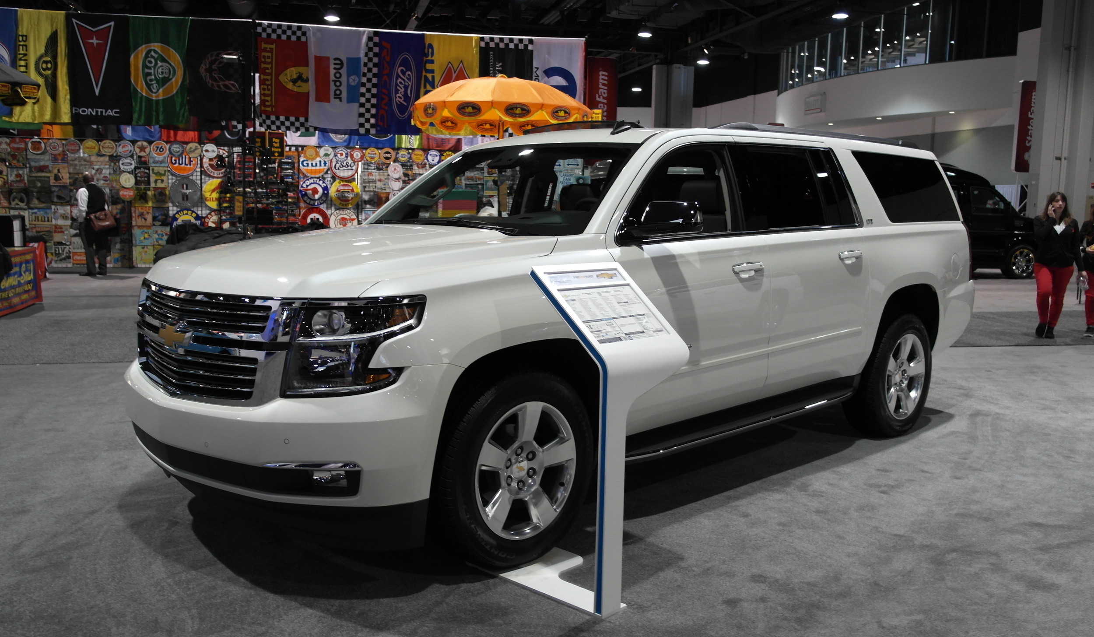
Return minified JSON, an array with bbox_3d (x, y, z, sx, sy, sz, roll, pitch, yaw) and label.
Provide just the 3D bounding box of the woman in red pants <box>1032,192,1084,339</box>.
[{"bbox_3d":[6.001,-0.621,10.704,0.520,1.710,0.380,4,7,24],"label":"woman in red pants"}]

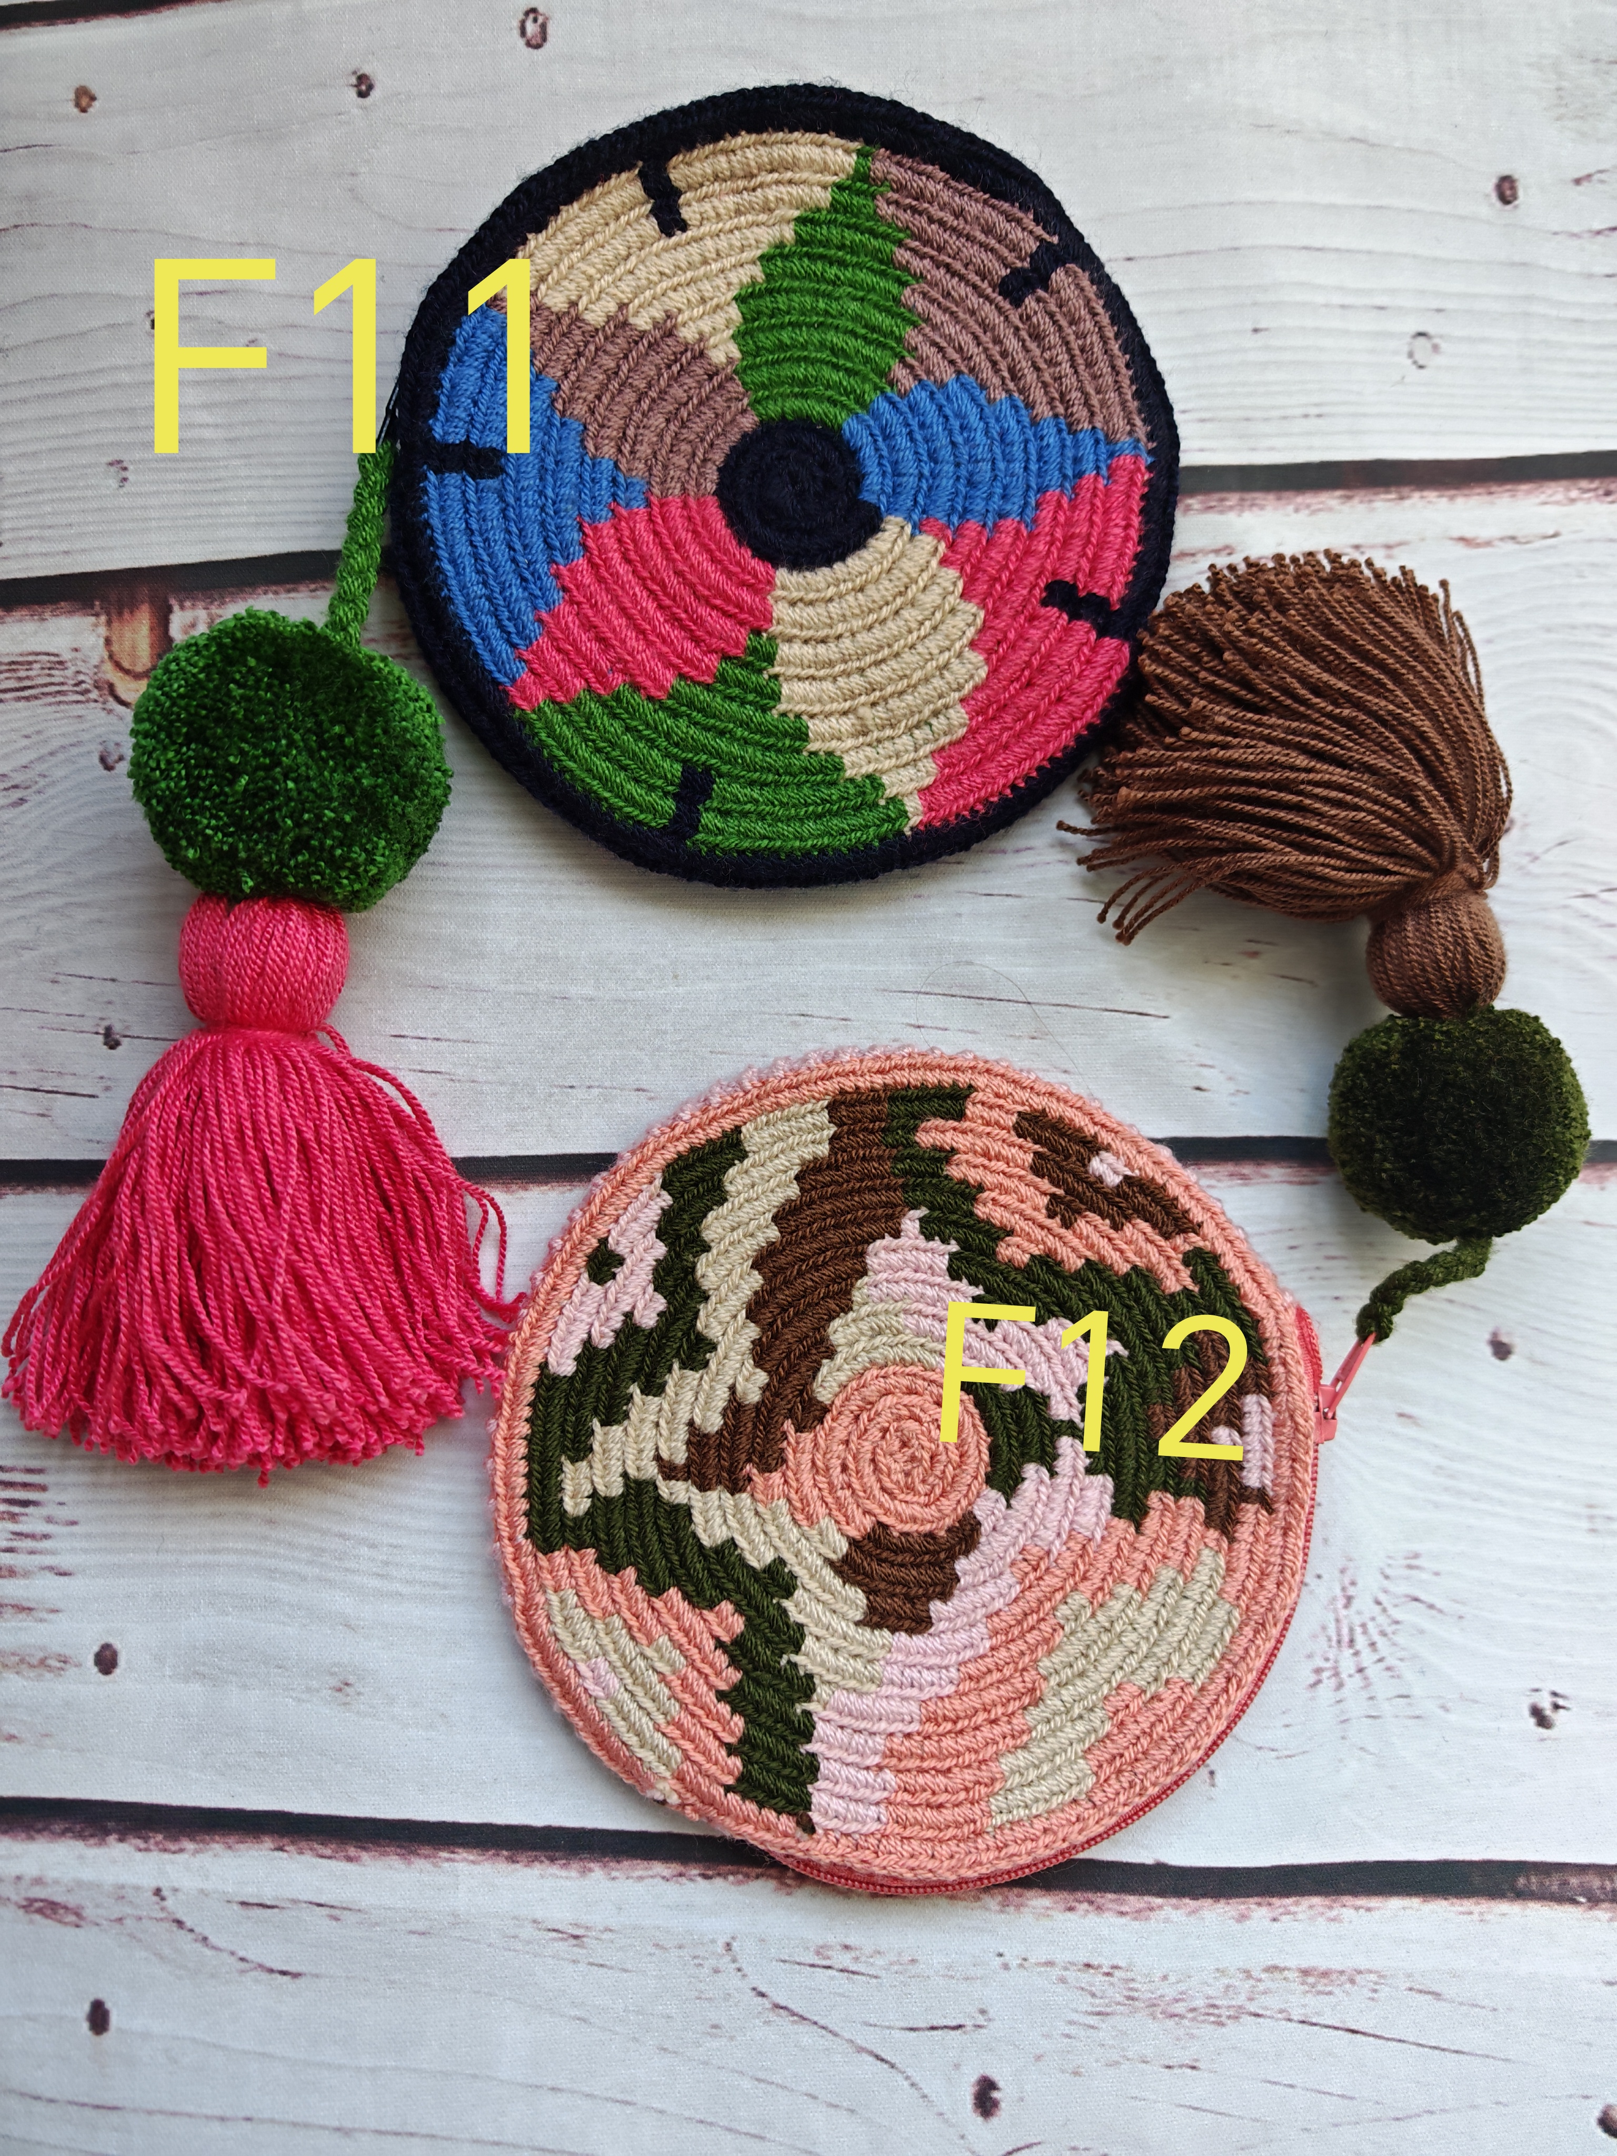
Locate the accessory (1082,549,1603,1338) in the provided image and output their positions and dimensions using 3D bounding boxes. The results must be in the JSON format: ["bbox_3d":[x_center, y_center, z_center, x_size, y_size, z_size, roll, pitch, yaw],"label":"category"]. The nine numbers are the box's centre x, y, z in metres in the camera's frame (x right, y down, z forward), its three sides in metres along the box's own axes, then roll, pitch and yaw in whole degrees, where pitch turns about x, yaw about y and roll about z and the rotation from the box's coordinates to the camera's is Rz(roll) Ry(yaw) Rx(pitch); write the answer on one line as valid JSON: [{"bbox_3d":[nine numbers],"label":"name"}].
[{"bbox_3d":[0.081,-0.023,0.219,0.067,0.034,0.118,-20,85,4],"label":"accessory"}]

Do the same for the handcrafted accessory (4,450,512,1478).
[{"bbox_3d":[-0.094,-0.023,0.245,0.089,0.048,0.180,3,87,6],"label":"handcrafted accessory"}]

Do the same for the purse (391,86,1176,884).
[{"bbox_3d":[-0.006,-0.096,0.239,0.127,0.020,0.131,0,87,6],"label":"purse"}]

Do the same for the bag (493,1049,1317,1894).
[{"bbox_3d":[0.013,0.059,0.228,0.127,0.020,0.127,0,87,6],"label":"bag"}]

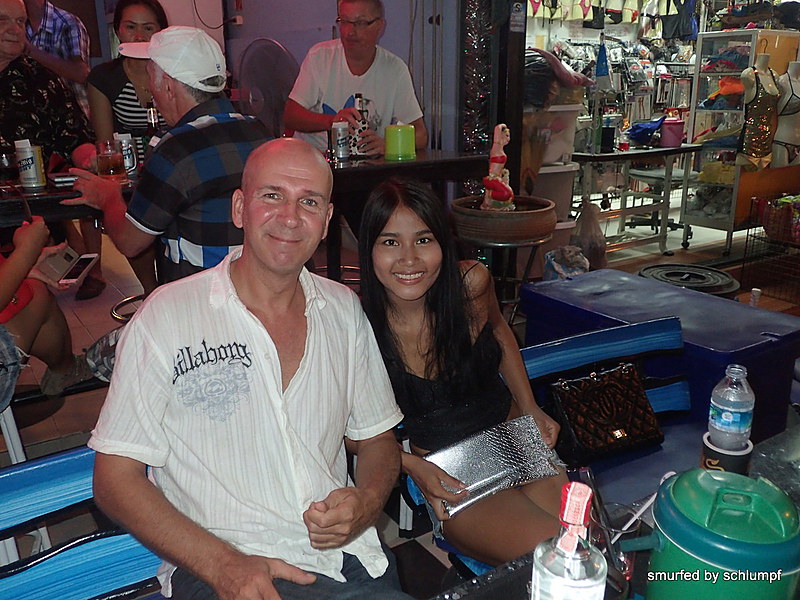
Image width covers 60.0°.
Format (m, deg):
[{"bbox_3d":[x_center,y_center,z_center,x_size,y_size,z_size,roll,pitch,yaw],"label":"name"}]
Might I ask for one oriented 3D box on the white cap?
[{"bbox_3d":[-0.574,-0.606,1.750,0.270,0.145,0.180,19,22,20],"label":"white cap"}]

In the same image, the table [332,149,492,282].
[{"bbox_3d":[-0.120,-0.018,2.824,0.520,1.080,1.300,15,22,42],"label":"table"}]

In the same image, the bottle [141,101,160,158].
[{"bbox_3d":[-0.792,-0.512,2.200,0.062,0.235,0.062,-5,17,-17],"label":"bottle"}]

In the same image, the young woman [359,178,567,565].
[{"bbox_3d":[0.147,0.339,1.429,0.460,1.160,0.630,-10,19,-30],"label":"young woman"}]

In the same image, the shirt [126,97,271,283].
[{"bbox_3d":[-0.476,-0.200,1.721,0.360,0.570,0.480,13,21,39],"label":"shirt"}]

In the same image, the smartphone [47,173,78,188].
[{"bbox_3d":[-0.969,-0.347,1.990,0.070,0.012,0.135,-13,20,-37],"label":"smartphone"}]

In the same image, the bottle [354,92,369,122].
[{"bbox_3d":[-0.154,-0.700,2.780,0.062,0.240,0.062,-5,17,-17],"label":"bottle"}]

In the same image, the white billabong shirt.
[{"bbox_3d":[-0.269,0.217,1.279,0.530,0.600,0.340,-8,12,-25],"label":"white billabong shirt"}]

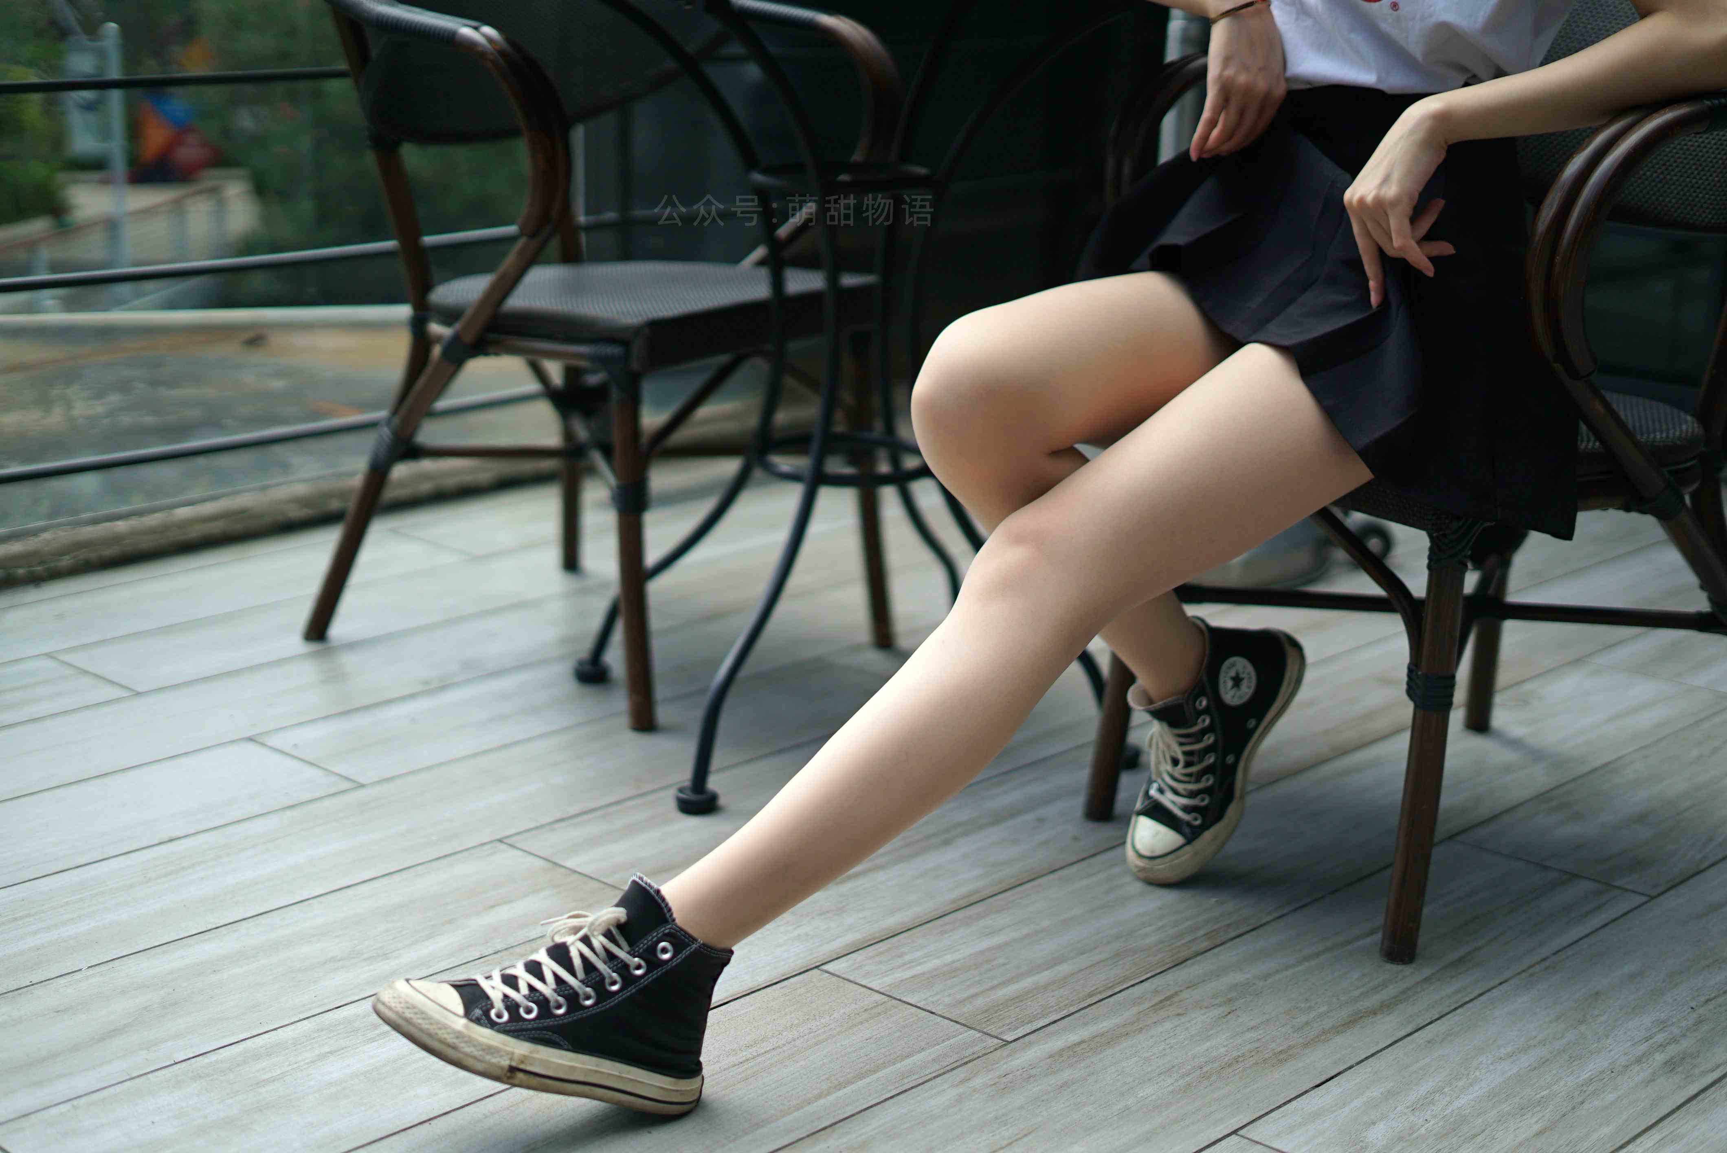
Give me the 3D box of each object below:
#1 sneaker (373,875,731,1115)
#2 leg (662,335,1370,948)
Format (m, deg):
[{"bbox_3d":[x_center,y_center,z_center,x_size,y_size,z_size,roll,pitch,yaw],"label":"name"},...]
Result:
[{"bbox_3d":[-0.211,0.291,1.721,0.274,0.157,0.100,16,8,-25],"label":"sneaker"},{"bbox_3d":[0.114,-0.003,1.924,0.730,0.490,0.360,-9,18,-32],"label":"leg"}]

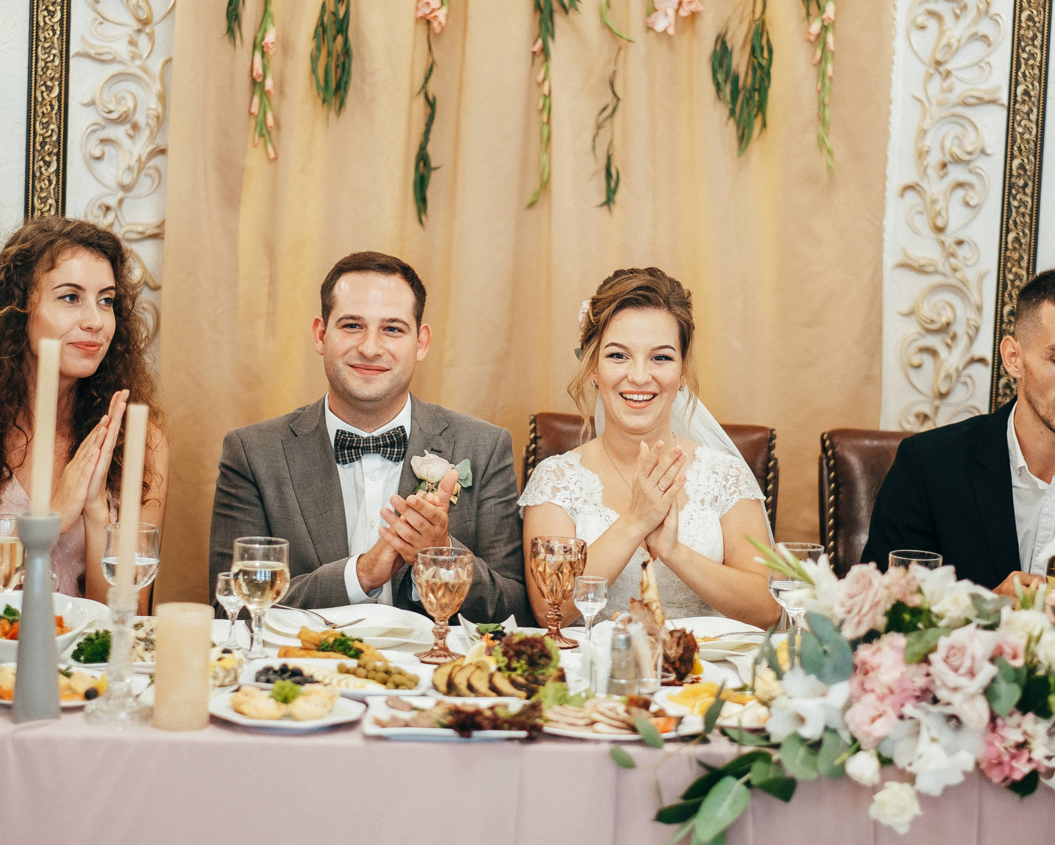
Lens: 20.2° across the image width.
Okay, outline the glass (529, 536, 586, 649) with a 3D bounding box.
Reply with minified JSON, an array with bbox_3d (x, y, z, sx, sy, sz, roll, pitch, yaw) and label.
[{"bbox_3d":[0.049,0.255,4.477,0.085,0.157,0.085,2,6,0],"label":"glass"}]

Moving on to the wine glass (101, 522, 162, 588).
[{"bbox_3d":[-0.588,0.240,4.350,0.083,0.170,0.083,2,6,0],"label":"wine glass"}]

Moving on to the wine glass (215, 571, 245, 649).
[{"bbox_3d":[-0.421,0.269,4.218,0.046,0.102,0.046,2,6,-3],"label":"wine glass"}]

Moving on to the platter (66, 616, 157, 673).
[{"bbox_3d":[-0.529,0.304,4.090,0.200,0.050,0.220,2,6,-3],"label":"platter"}]

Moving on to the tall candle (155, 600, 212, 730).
[{"bbox_3d":[-0.444,0.315,3.808,0.073,0.154,0.073,2,6,0],"label":"tall candle"}]

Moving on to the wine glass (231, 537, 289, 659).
[{"bbox_3d":[-0.377,0.247,4.156,0.082,0.163,0.082,2,6,-3],"label":"wine glass"}]

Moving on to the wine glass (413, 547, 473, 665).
[{"bbox_3d":[-0.121,0.266,4.324,0.085,0.158,0.085,2,6,0],"label":"wine glass"}]

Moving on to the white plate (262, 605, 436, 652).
[{"bbox_3d":[-0.263,0.306,4.343,0.250,0.036,0.250,3,6,0],"label":"white plate"}]

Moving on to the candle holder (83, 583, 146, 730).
[{"bbox_3d":[-0.533,0.298,3.834,0.080,0.175,0.080,2,6,0],"label":"candle holder"}]

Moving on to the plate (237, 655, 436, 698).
[{"bbox_3d":[-0.260,0.350,4.066,0.262,0.041,0.190,2,6,0],"label":"plate"}]

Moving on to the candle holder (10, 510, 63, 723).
[{"bbox_3d":[-0.609,0.243,3.681,0.062,0.253,0.062,2,6,-3],"label":"candle holder"}]

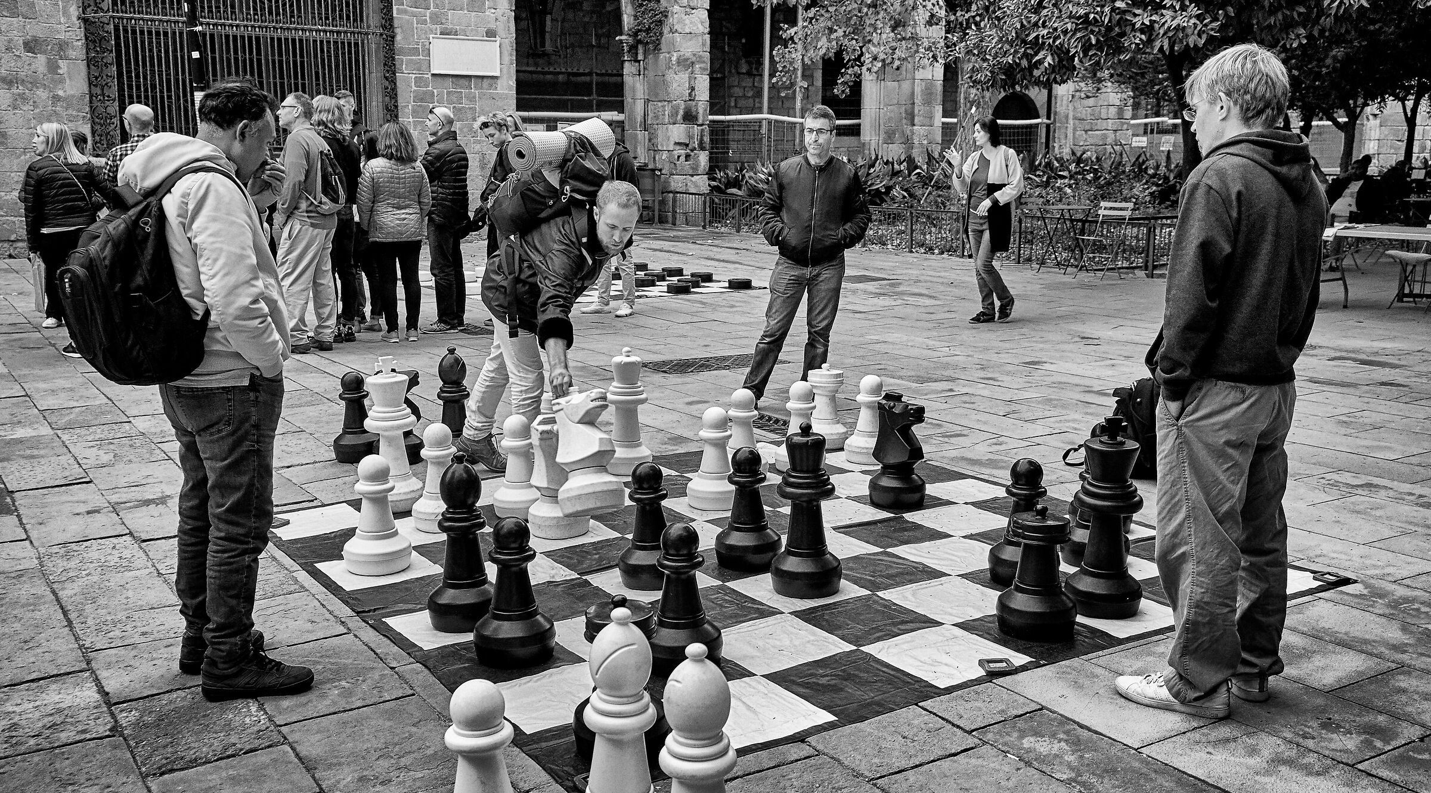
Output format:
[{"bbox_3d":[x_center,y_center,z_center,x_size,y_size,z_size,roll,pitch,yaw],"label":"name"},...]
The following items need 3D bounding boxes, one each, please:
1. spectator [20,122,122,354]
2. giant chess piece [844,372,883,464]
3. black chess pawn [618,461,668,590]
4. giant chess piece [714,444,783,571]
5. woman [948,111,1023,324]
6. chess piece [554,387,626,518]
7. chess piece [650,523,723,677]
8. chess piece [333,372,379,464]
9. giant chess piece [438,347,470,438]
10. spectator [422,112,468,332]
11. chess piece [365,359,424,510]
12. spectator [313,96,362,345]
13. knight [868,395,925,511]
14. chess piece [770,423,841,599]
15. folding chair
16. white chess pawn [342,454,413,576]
[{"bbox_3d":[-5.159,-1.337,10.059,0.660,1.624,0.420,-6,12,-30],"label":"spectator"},{"bbox_3d":[0.760,0.102,6.263,0.242,0.432,0.242,0,10,0],"label":"giant chess piece"},{"bbox_3d":[-0.238,0.438,4.452,0.242,0.432,0.242,0,10,0],"label":"black chess pawn"},{"bbox_3d":[0.120,0.395,4.581,0.237,0.416,0.237,0,11,0],"label":"giant chess piece"},{"bbox_3d":[2.297,-1.489,10.706,0.430,1.690,0.500,-9,14,-39],"label":"woman"},{"bbox_3d":[-0.501,0.207,4.850,0.250,0.480,0.243,-7,3,24],"label":"chess piece"},{"bbox_3d":[-0.101,0.572,3.716,0.242,0.432,0.242,0,10,0],"label":"chess piece"},{"bbox_3d":[-1.802,0.092,6.364,0.242,0.432,0.242,0,10,0],"label":"chess piece"},{"bbox_3d":[-1.238,0.023,6.032,0.237,0.546,0.237,0,11,0],"label":"giant chess piece"},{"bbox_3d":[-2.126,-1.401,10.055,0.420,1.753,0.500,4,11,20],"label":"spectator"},{"bbox_3d":[-1.366,0.151,5.356,0.247,0.640,0.247,0,11,0],"label":"chess piece"},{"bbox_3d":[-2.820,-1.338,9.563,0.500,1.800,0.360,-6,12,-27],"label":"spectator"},{"bbox_3d":[0.773,0.216,5.354,0.237,0.477,0.237,6,13,30],"label":"knight"},{"bbox_3d":[0.314,0.371,4.326,0.245,0.583,0.245,0,11,0],"label":"chess piece"},{"bbox_3d":[4.269,-1.722,13.941,0.430,0.820,0.470,9,14,39],"label":"folding chair"},{"bbox_3d":[-1.203,0.407,4.517,0.237,0.416,0.237,0,11,0],"label":"white chess pawn"}]

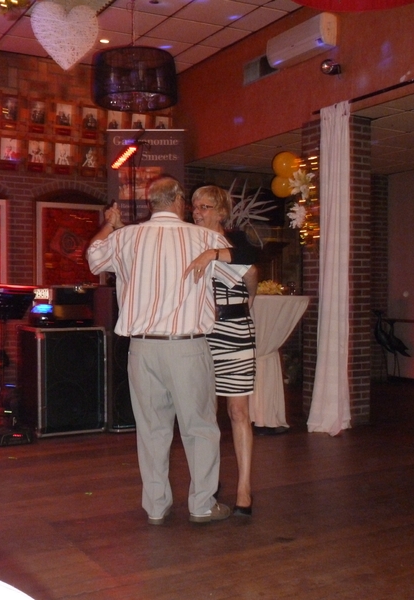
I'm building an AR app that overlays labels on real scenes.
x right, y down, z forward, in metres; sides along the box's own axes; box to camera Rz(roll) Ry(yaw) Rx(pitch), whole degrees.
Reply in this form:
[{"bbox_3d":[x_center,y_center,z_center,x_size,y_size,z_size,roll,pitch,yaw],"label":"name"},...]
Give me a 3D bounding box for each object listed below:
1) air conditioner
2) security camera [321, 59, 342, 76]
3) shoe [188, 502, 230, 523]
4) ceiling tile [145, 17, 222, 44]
[{"bbox_3d":[0.813,-2.261,6.257,0.180,0.270,0.790,-1,2,-30],"label":"air conditioner"},{"bbox_3d":[1.035,-1.940,5.916,0.150,0.120,0.105,-1,2,-30],"label":"security camera"},{"bbox_3d":[0.015,1.067,3.659,0.275,0.100,0.105,-2,2,-42],"label":"shoe"},{"bbox_3d":[-0.222,-2.608,6.893,0.600,0.020,0.600,-2,3,-30],"label":"ceiling tile"}]

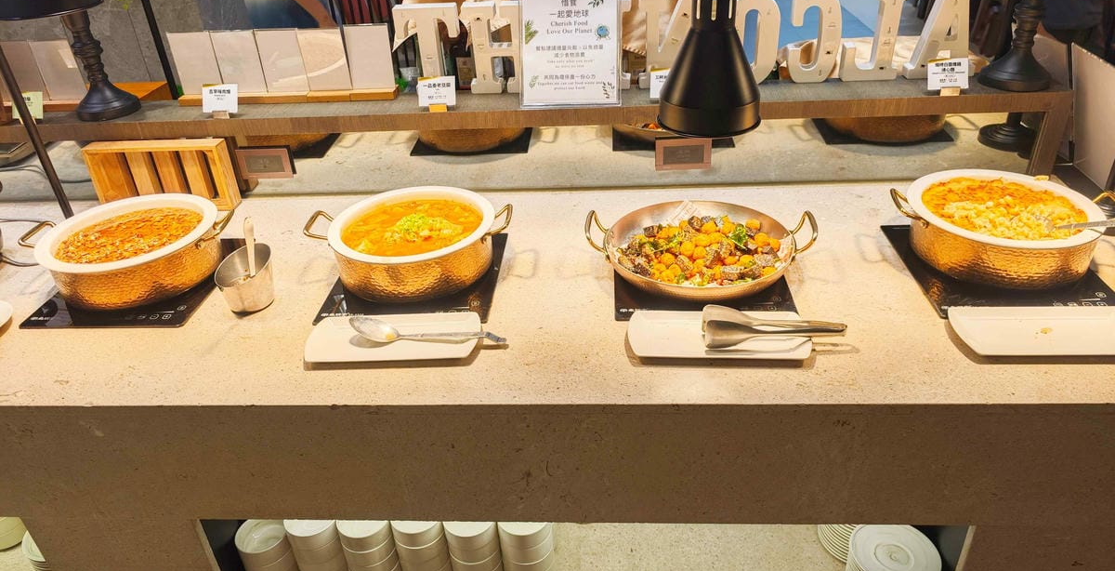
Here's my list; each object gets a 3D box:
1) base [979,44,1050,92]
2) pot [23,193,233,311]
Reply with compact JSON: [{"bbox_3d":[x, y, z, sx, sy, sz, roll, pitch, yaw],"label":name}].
[{"bbox_3d":[0.996,-0.476,1.603,0.139,0.078,0.139,-1,31,4],"label":"base"},{"bbox_3d":[-0.809,-0.066,1.425,0.380,0.106,0.314,-4,31,-2],"label":"pot"}]

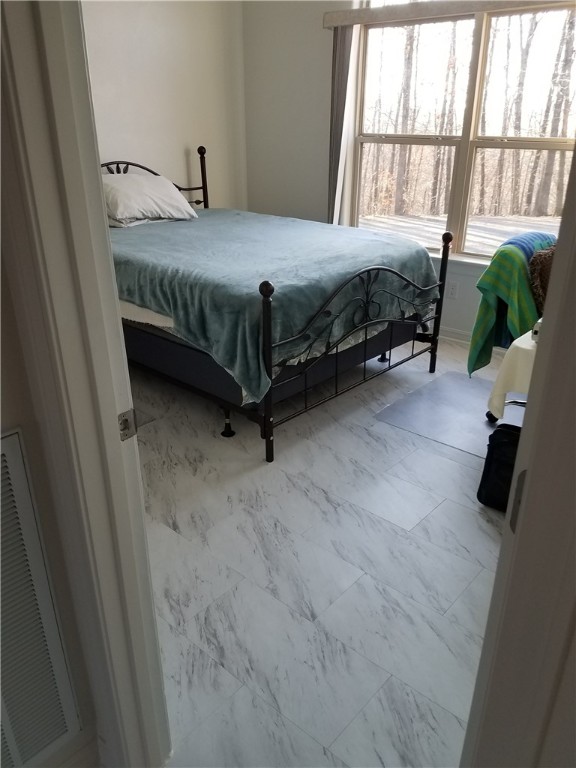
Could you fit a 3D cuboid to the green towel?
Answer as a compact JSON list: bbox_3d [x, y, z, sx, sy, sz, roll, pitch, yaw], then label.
[{"bbox_3d":[1.107,-0.393,2.962,0.320,0.660,0.280,20,30,38],"label":"green towel"}]

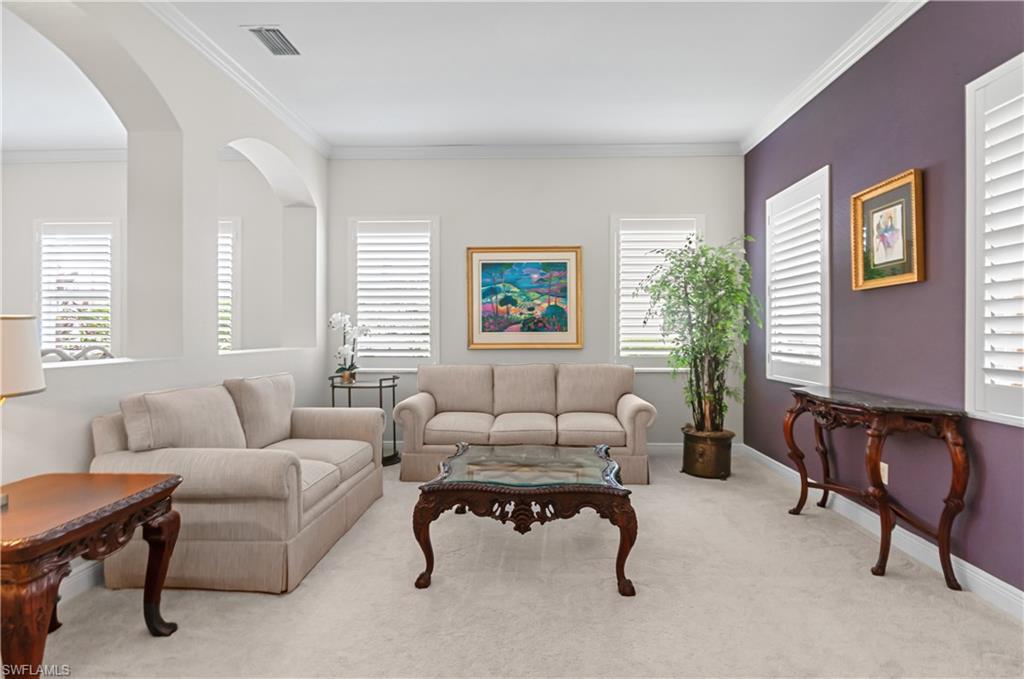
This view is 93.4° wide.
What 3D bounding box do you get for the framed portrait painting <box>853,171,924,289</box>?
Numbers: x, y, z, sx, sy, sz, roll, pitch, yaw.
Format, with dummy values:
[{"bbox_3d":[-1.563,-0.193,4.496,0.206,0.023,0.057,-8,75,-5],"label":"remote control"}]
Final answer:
[{"bbox_3d":[2.213,-0.617,2.855,0.050,0.605,0.505,0,0,2],"label":"framed portrait painting"}]

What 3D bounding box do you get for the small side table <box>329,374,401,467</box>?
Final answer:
[{"bbox_3d":[-1.383,0.754,4.546,0.668,0.802,0.554,0,1,2],"label":"small side table"}]

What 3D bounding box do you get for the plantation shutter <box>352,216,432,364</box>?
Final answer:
[{"bbox_3d":[-1.166,-0.491,4.808,0.800,1.410,0.050,0,0,2],"label":"plantation shutter"}]

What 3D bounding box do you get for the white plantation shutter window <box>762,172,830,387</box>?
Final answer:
[{"bbox_3d":[2.238,-0.432,3.816,0.060,1.570,0.885,0,0,2],"label":"white plantation shutter window"}]

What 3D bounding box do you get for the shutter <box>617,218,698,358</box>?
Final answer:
[{"bbox_3d":[1.427,-0.502,4.730,0.792,1.386,0.059,0,1,2],"label":"shutter"}]

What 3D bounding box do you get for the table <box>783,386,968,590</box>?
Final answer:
[{"bbox_3d":[1.986,0.763,2.852,0.366,0.842,1.208,0,1,2],"label":"table"}]

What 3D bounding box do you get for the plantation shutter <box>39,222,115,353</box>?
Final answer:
[{"bbox_3d":[-4.505,-0.523,4.982,0.797,1.386,0.059,0,1,2],"label":"plantation shutter"}]

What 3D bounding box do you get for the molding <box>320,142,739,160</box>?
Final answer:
[{"bbox_3d":[0.208,-1.845,4.734,4.130,0.104,0.100,0,1,2],"label":"molding"}]

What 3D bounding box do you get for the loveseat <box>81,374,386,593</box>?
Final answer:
[{"bbox_3d":[-1.461,0.711,2.978,0.931,0.921,1.475,0,1,2],"label":"loveseat"}]

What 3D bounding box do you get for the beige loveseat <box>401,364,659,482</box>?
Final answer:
[{"bbox_3d":[0.118,0.696,4.348,2.158,0.931,0.881,0,1,2],"label":"beige loveseat"}]

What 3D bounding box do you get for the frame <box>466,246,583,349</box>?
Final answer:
[{"bbox_3d":[0.131,-0.409,4.771,1.141,1.010,0.050,0,1,2],"label":"frame"}]

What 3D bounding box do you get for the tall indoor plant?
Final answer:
[{"bbox_3d":[1.678,0.144,4.233,0.960,2.040,0.850,0,0,2],"label":"tall indoor plant"}]

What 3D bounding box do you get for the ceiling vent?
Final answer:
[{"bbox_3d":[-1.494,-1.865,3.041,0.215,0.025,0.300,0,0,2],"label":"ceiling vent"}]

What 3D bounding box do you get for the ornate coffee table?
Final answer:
[{"bbox_3d":[0.102,0.934,2.736,1.040,0.487,1.020,0,0,5],"label":"ornate coffee table"}]

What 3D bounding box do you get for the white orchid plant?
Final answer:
[{"bbox_3d":[-1.514,0.056,4.548,0.370,0.615,0.250,0,0,2],"label":"white orchid plant"}]

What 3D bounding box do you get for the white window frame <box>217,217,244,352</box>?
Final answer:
[{"bbox_3d":[-3.195,-0.498,4.922,0.896,1.485,0.069,0,1,2],"label":"white window frame"}]

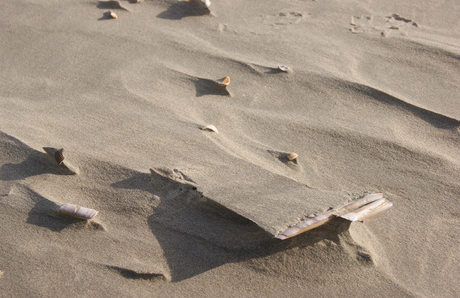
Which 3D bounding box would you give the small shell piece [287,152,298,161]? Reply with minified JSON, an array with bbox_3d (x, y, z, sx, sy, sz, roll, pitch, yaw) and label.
[{"bbox_3d":[0.079,0.009,1.081,0.014,0.009,0.012,0,30,0],"label":"small shell piece"}]

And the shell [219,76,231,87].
[{"bbox_3d":[-0.007,-0.099,1.262,0.015,0.013,0.012,0,30,0],"label":"shell"}]

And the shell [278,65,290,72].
[{"bbox_3d":[0.084,-0.123,1.314,0.016,0.007,0.014,0,30,0],"label":"shell"}]

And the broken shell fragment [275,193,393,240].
[{"bbox_3d":[0.116,0.074,0.947,0.146,0.018,0.030,-18,35,-29],"label":"broken shell fragment"}]

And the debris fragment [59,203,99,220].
[{"bbox_3d":[-0.172,0.071,0.971,0.043,0.010,0.016,12,32,20],"label":"debris fragment"}]

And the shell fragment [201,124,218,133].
[{"bbox_3d":[-0.025,-0.027,1.146,0.020,0.009,0.016,6,30,10],"label":"shell fragment"}]

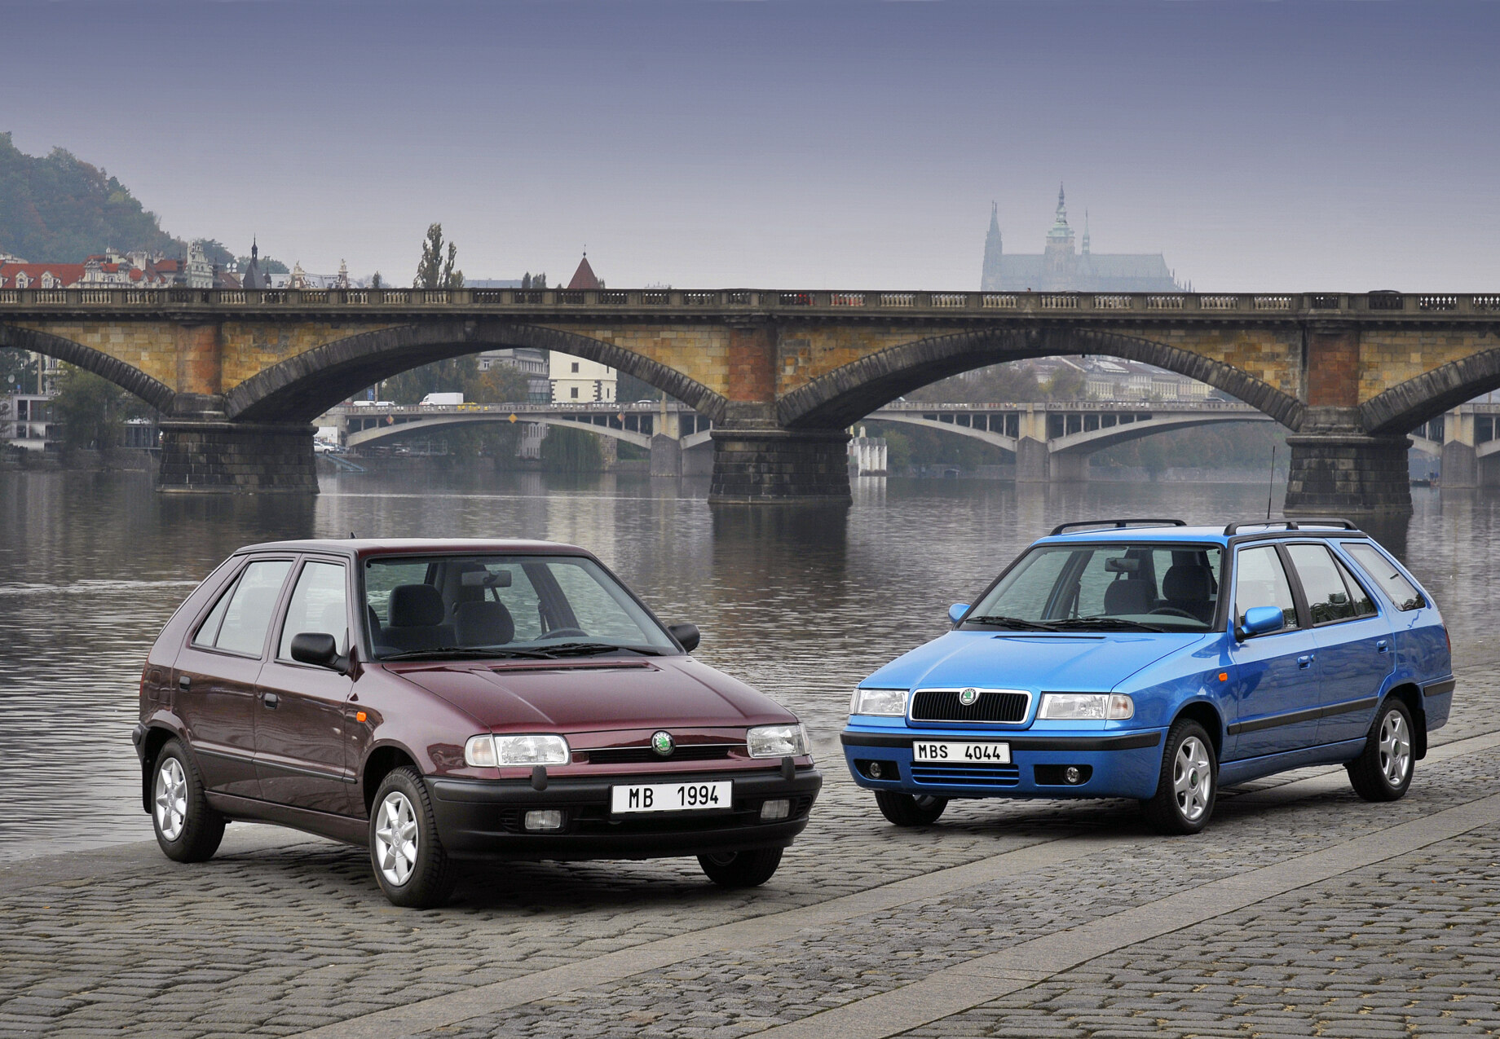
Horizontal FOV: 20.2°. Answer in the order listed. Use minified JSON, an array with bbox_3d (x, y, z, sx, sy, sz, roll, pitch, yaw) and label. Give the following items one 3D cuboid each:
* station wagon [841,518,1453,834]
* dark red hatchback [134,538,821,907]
[{"bbox_3d":[2.061,0.729,20.903,1.650,1.455,4.215,0,0,31],"label":"station wagon"},{"bbox_3d":[-1.223,0.775,17.416,1.650,1.400,3.855,-1,0,-29],"label":"dark red hatchback"}]

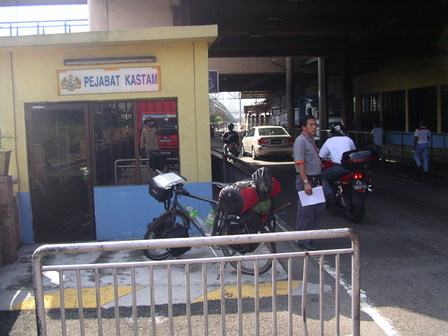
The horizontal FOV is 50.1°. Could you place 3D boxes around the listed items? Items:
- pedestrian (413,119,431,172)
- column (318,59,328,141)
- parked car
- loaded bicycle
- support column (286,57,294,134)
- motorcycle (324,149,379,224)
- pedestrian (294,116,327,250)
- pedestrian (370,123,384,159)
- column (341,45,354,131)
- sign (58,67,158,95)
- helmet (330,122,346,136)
[{"bbox_3d":[6.104,-0.652,14.800,0.500,1.620,0.400,-2,6,-4],"label":"pedestrian"},{"bbox_3d":[4.557,-3.111,22.000,0.400,5.000,0.400,-2,6,-9],"label":"column"},{"bbox_3d":[1.920,-1.200,22.400,1.720,1.470,4.500,-2,6,-9],"label":"parked car"},{"bbox_3d":[-0.100,0.525,5.270,1.760,1.100,0.580,2,6,29],"label":"loaded bicycle"},{"bbox_3d":[3.525,-3.481,25.500,0.400,5.100,0.400,-2,6,-9],"label":"support column"},{"bbox_3d":[1.995,0.235,8.211,0.740,1.180,2.050,-2,6,-9],"label":"motorcycle"},{"bbox_3d":[1.086,0.198,6.120,0.330,1.710,0.480,1,6,22],"label":"pedestrian"},{"bbox_3d":[6.282,-1.093,19.600,0.500,1.630,0.380,-2,6,-3],"label":"pedestrian"},{"bbox_3d":[4.771,-2.771,18.500,0.450,5.000,0.450,-2,6,-9],"label":"column"},{"bbox_3d":[-1.559,-1.173,6.480,1.390,0.345,0.050,-2,6,-6],"label":"sign"},{"bbox_3d":[1.949,-0.650,8.150,0.260,0.270,0.310,-2,6,-9],"label":"helmet"}]

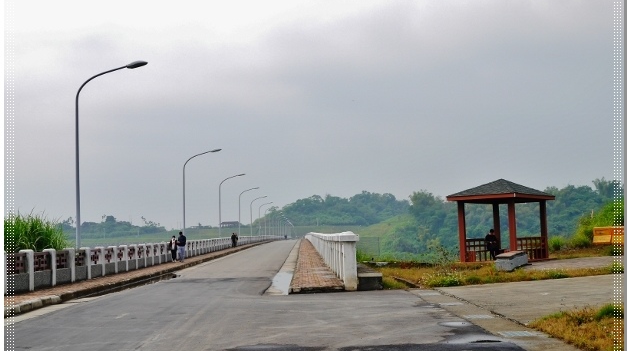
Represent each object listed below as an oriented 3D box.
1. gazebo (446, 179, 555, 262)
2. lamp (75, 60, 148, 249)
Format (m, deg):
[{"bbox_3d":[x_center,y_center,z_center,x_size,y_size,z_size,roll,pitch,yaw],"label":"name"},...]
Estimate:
[{"bbox_3d":[8.332,1.955,42.012,3.412,3.680,3.412,-4,-5,42],"label":"gazebo"},{"bbox_3d":[-7.242,-0.207,34.059,2.650,7.790,0.320,-1,-3,-1],"label":"lamp"}]

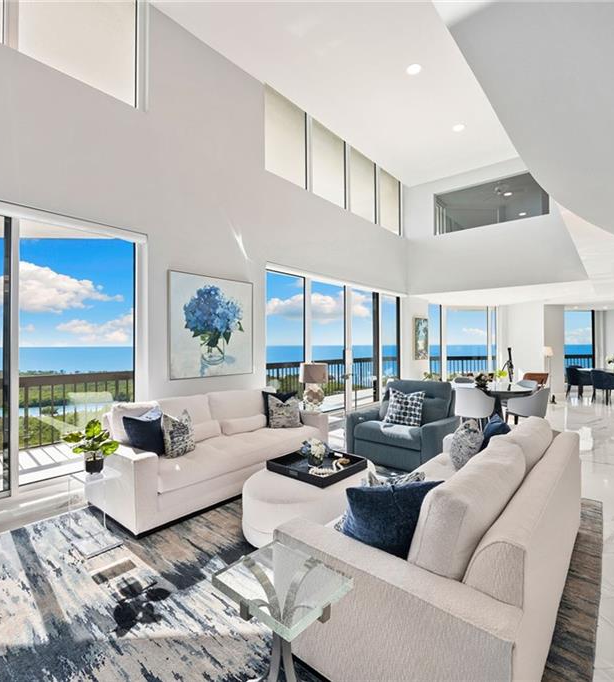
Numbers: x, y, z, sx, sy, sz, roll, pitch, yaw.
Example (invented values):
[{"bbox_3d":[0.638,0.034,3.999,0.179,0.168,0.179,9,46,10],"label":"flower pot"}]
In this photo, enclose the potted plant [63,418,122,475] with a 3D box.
[{"bbox_3d":[-1.576,0.775,2.716,0.360,0.410,0.380,-1,-1,41],"label":"potted plant"}]

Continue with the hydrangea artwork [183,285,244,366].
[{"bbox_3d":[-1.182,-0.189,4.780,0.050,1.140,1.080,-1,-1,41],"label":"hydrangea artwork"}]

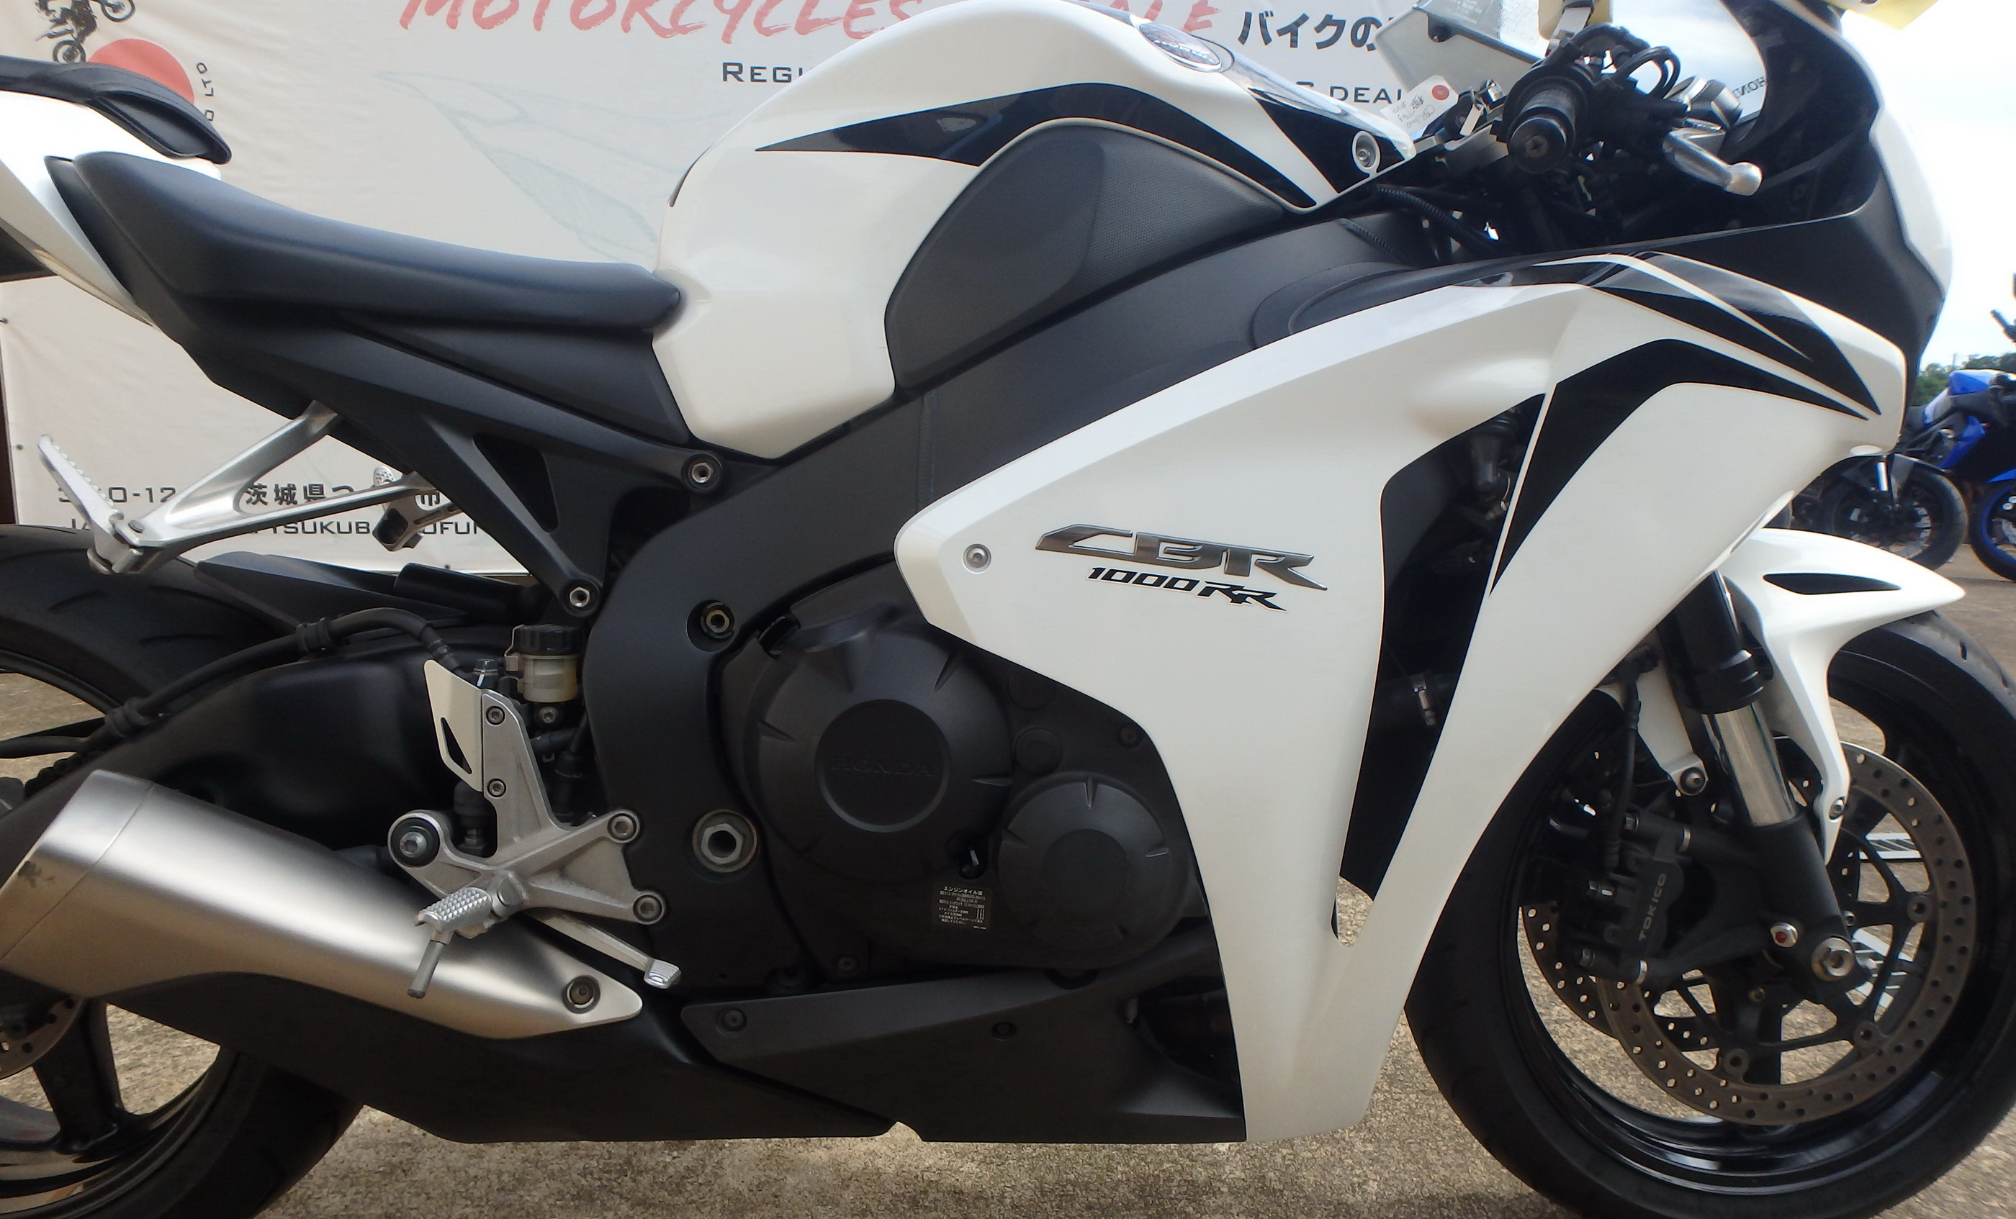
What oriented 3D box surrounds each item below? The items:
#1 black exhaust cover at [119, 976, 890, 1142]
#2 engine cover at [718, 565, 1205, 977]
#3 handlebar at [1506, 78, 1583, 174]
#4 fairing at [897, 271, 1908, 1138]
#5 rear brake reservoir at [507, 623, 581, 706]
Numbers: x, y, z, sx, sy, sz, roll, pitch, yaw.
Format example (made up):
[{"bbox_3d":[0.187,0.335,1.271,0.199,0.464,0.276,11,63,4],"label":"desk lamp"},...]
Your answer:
[{"bbox_3d":[-0.339,0.316,0.871,0.520,0.155,0.160,0,6,-2],"label":"black exhaust cover"},{"bbox_3d":[-0.034,0.111,0.841,0.325,0.285,0.150,0,6,-2],"label":"engine cover"},{"bbox_3d":[0.303,-0.271,0.691,0.045,0.045,0.145,13,31,21],"label":"handlebar"},{"bbox_3d":[0.275,0.084,0.851,0.710,0.620,0.215,0,6,-2],"label":"fairing"},{"bbox_3d":[-0.316,0.038,0.835,0.048,0.057,0.048,0,6,-2],"label":"rear brake reservoir"}]

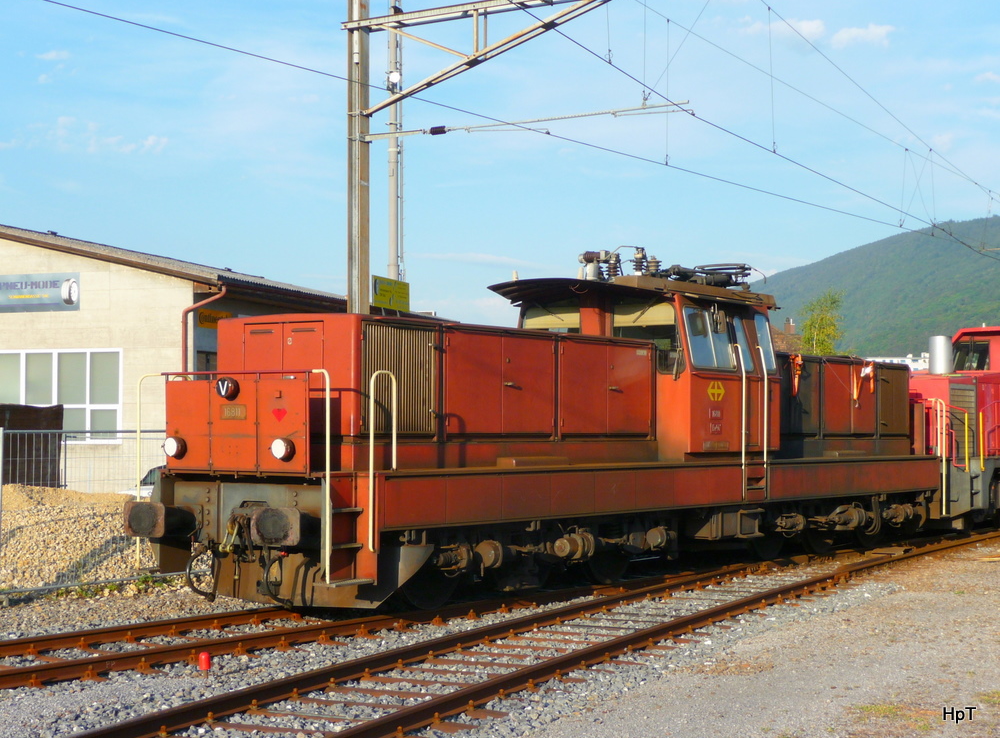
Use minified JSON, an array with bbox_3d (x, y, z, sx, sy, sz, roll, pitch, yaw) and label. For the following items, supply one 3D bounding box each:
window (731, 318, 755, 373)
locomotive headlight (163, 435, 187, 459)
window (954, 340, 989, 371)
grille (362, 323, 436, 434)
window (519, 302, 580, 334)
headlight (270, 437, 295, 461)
[{"bbox_3d":[3.361,-0.346,21.793,0.049,0.808,0.286,-14,-10,34],"label":"window"},{"bbox_3d":[-3.266,0.790,15.978,0.202,0.207,0.118,-1,-3,35],"label":"locomotive headlight"},{"bbox_3d":[10.277,-0.310,34.818,0.916,0.709,0.059,-1,-3,35],"label":"window"},{"bbox_3d":[-1.021,0.104,16.215,0.059,1.123,1.216,-1,-3,35],"label":"grille"},{"bbox_3d":[0.670,-0.471,21.545,0.985,0.847,0.059,-1,-1,35],"label":"window"},{"bbox_3d":[-2.070,0.766,15.130,0.202,0.207,0.118,-1,-3,35],"label":"headlight"}]

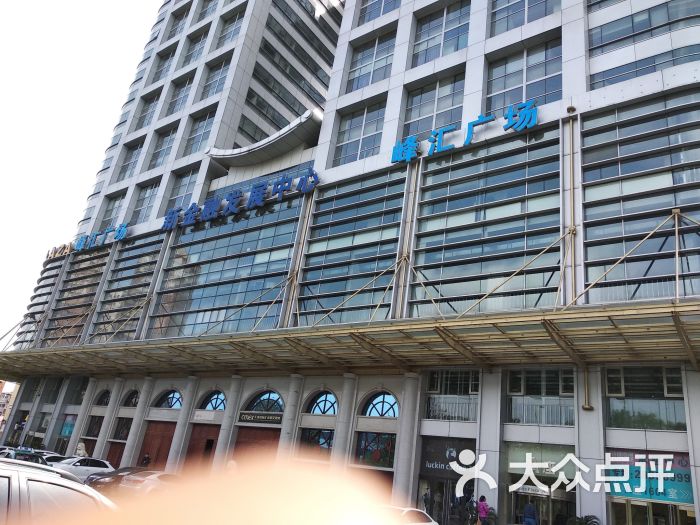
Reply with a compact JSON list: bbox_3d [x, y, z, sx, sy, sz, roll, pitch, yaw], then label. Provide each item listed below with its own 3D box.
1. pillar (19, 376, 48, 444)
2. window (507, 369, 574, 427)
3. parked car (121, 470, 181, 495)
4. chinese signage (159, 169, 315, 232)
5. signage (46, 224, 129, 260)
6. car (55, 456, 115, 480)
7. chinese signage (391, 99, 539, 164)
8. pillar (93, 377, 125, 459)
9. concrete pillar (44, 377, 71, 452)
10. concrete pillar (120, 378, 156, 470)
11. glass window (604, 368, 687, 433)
[{"bbox_3d":[-29.508,14.504,50.002,1.080,7.588,0.792,-9,-29,35],"label":"pillar"},{"bbox_3d":[8.809,6.093,24.073,3.384,2.544,0.200,-9,-29,35],"label":"window"},{"bbox_3d":[-9.130,11.476,26.457,1.820,1.470,4.600,-2,-25,23],"label":"parked car"},{"bbox_3d":[-9.113,-4.738,41.061,17.300,2.250,0.350,-9,-29,36],"label":"chinese signage"},{"bbox_3d":[-27.402,-1.977,54.434,14.985,2.065,0.300,-9,-29,35],"label":"signage"},{"bbox_3d":[-16.599,12.530,31.500,1.840,1.550,4.450,-9,-29,35],"label":"car"},{"bbox_3d":[6.229,-7.211,29.956,8.900,2.050,0.320,-9,-29,36],"label":"chinese signage"},{"bbox_3d":[-19.604,12.951,42.438,0.780,7.200,0.780,-9,-29,36],"label":"pillar"},{"bbox_3d":[-26.301,14.267,47.856,1.100,7.200,0.950,-9,-29,36],"label":"concrete pillar"},{"bbox_3d":[-16.266,12.381,40.039,0.780,7.180,0.780,-9,-29,36],"label":"concrete pillar"},{"bbox_3d":[12.985,5.973,23.258,3.164,2.814,0.150,-9,-29,35],"label":"glass window"}]

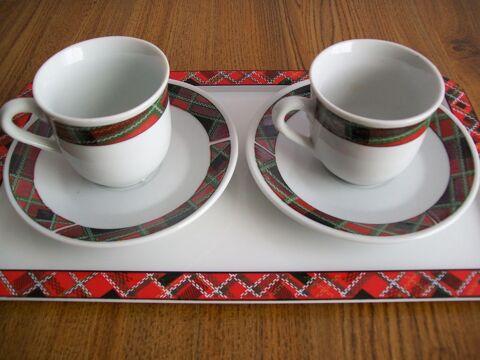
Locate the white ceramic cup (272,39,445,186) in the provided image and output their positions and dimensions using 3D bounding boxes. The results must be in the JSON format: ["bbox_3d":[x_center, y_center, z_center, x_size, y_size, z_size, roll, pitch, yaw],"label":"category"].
[{"bbox_3d":[0.055,-0.030,0.244,0.080,0.057,0.062,-3,52,-2],"label":"white ceramic cup"}]

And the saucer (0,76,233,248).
[{"bbox_3d":[-0.063,-0.012,0.267,0.125,0.019,0.125,0,52,0],"label":"saucer"}]

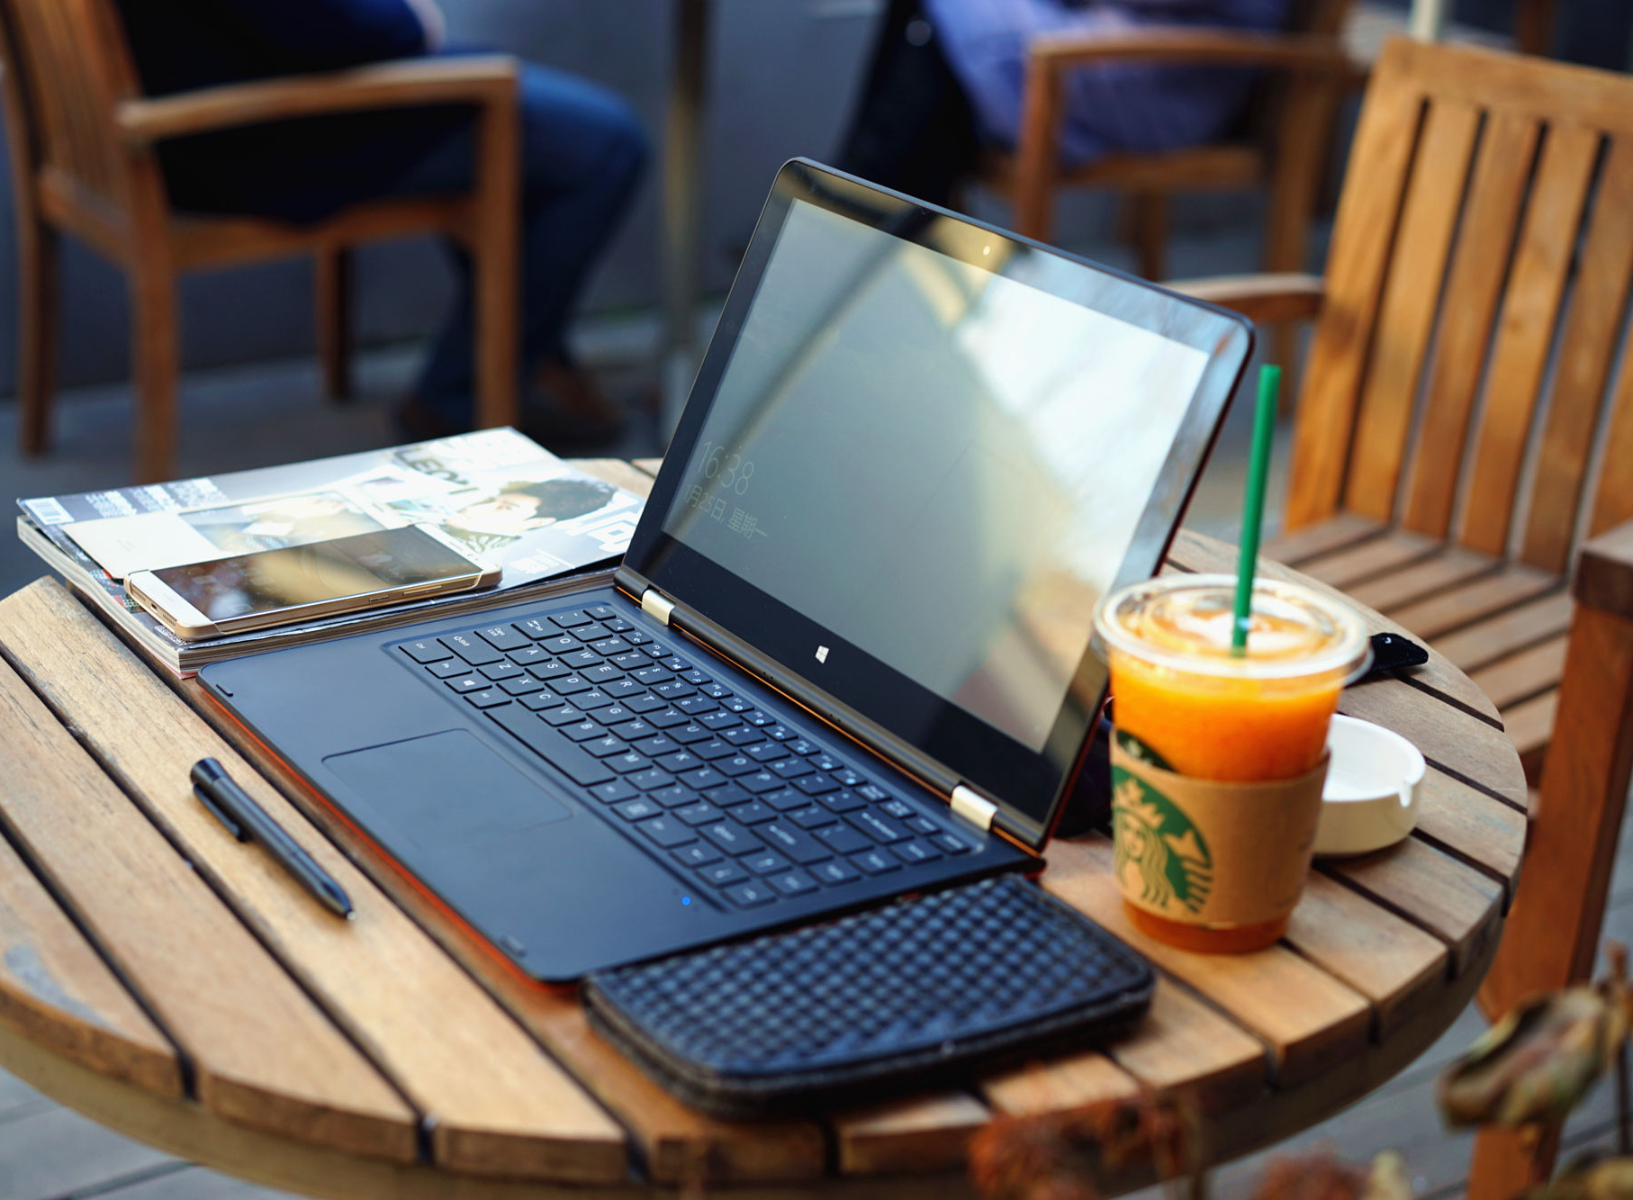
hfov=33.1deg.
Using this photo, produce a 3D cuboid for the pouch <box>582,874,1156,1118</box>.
[{"bbox_3d":[0.021,0.138,0.946,0.186,0.019,0.088,-9,23,-28],"label":"pouch"}]

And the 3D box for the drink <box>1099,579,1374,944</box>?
[{"bbox_3d":[0.149,0.064,1.017,0.102,0.117,0.102,2,20,-1],"label":"drink"}]

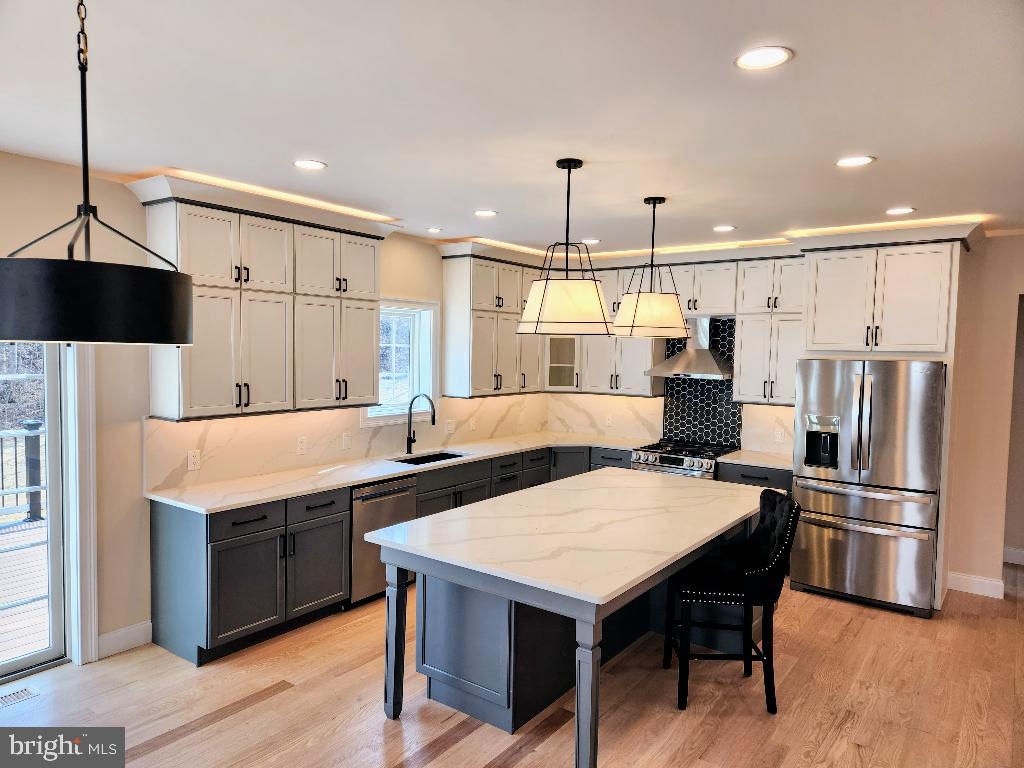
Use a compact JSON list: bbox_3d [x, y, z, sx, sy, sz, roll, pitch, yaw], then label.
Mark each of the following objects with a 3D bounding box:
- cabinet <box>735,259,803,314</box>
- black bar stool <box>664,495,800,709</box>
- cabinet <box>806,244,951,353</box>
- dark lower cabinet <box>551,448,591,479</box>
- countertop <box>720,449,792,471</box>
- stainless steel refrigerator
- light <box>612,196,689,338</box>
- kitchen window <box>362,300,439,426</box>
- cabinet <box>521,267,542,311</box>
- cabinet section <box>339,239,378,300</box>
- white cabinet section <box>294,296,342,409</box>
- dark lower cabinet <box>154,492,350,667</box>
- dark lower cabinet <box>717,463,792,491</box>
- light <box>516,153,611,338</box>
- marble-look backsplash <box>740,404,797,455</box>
[{"bbox_3d":[2.314,-0.830,5.908,0.610,0.453,0.333,3,4,36],"label":"cabinet"},{"bbox_3d":[1.127,1.097,3.582,0.570,1.070,0.500,1,3,5],"label":"black bar stool"},{"bbox_3d":[2.876,-0.636,5.310,0.966,0.766,0.622,3,4,36],"label":"cabinet"},{"bbox_3d":[0.503,1.026,6.770,0.420,0.876,0.600,0,3,-9],"label":"dark lower cabinet"},{"bbox_3d":[2.190,0.655,5.862,0.617,0.032,0.649,3,4,36],"label":"countertop"},{"bbox_3d":[2.737,0.697,5.185,0.914,1.765,0.870,3,4,36],"label":"stainless steel refrigerator"},{"bbox_3d":[0.874,-0.705,4.198,0.494,0.850,0.494,3,4,36],"label":"light"},{"bbox_3d":[-0.959,-0.192,5.712,0.140,1.035,0.908,3,4,35],"label":"kitchen window"},{"bbox_3d":[0.085,-0.905,6.720,0.323,0.450,0.385,3,4,36],"label":"cabinet"},{"bbox_3d":[-1.221,-0.843,5.003,0.333,0.453,0.367,3,4,36],"label":"cabinet section"},{"bbox_3d":[-1.452,-0.223,4.733,0.333,0.764,0.381,3,4,36],"label":"white cabinet section"},{"bbox_3d":[-1.615,1.121,4.300,0.617,0.876,0.989,3,4,36],"label":"dark lower cabinet"},{"bbox_3d":[2.144,1.091,5.766,0.600,0.880,0.630,3,4,35],"label":"dark lower cabinet"},{"bbox_3d":[0.274,-0.674,3.358,0.490,0.861,0.490,1,3,0],"label":"light"},{"bbox_3d":[2.387,0.391,6.117,0.624,0.476,0.024,3,4,36],"label":"marble-look backsplash"}]

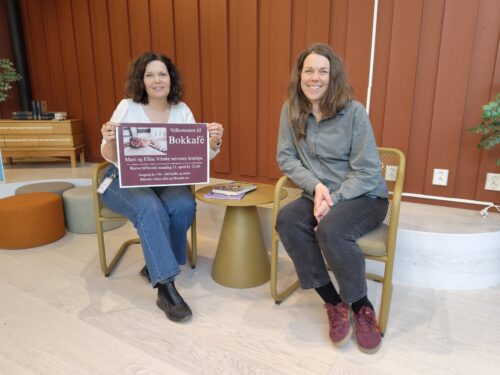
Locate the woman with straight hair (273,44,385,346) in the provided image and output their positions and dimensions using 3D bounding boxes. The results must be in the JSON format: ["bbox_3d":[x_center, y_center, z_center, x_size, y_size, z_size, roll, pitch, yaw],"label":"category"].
[{"bbox_3d":[0.394,-0.012,1.576,0.510,1.224,0.619,6,14,23],"label":"woman with straight hair"}]

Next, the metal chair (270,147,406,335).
[{"bbox_3d":[0.492,0.189,1.754,0.523,0.754,0.576,8,15,29],"label":"metal chair"}]

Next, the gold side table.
[{"bbox_3d":[-0.044,0.274,1.973,0.504,0.485,0.504,0,13,0],"label":"gold side table"}]

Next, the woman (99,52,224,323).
[{"bbox_3d":[-0.465,-0.076,1.823,0.620,1.234,0.837,-3,14,-14],"label":"woman"}]

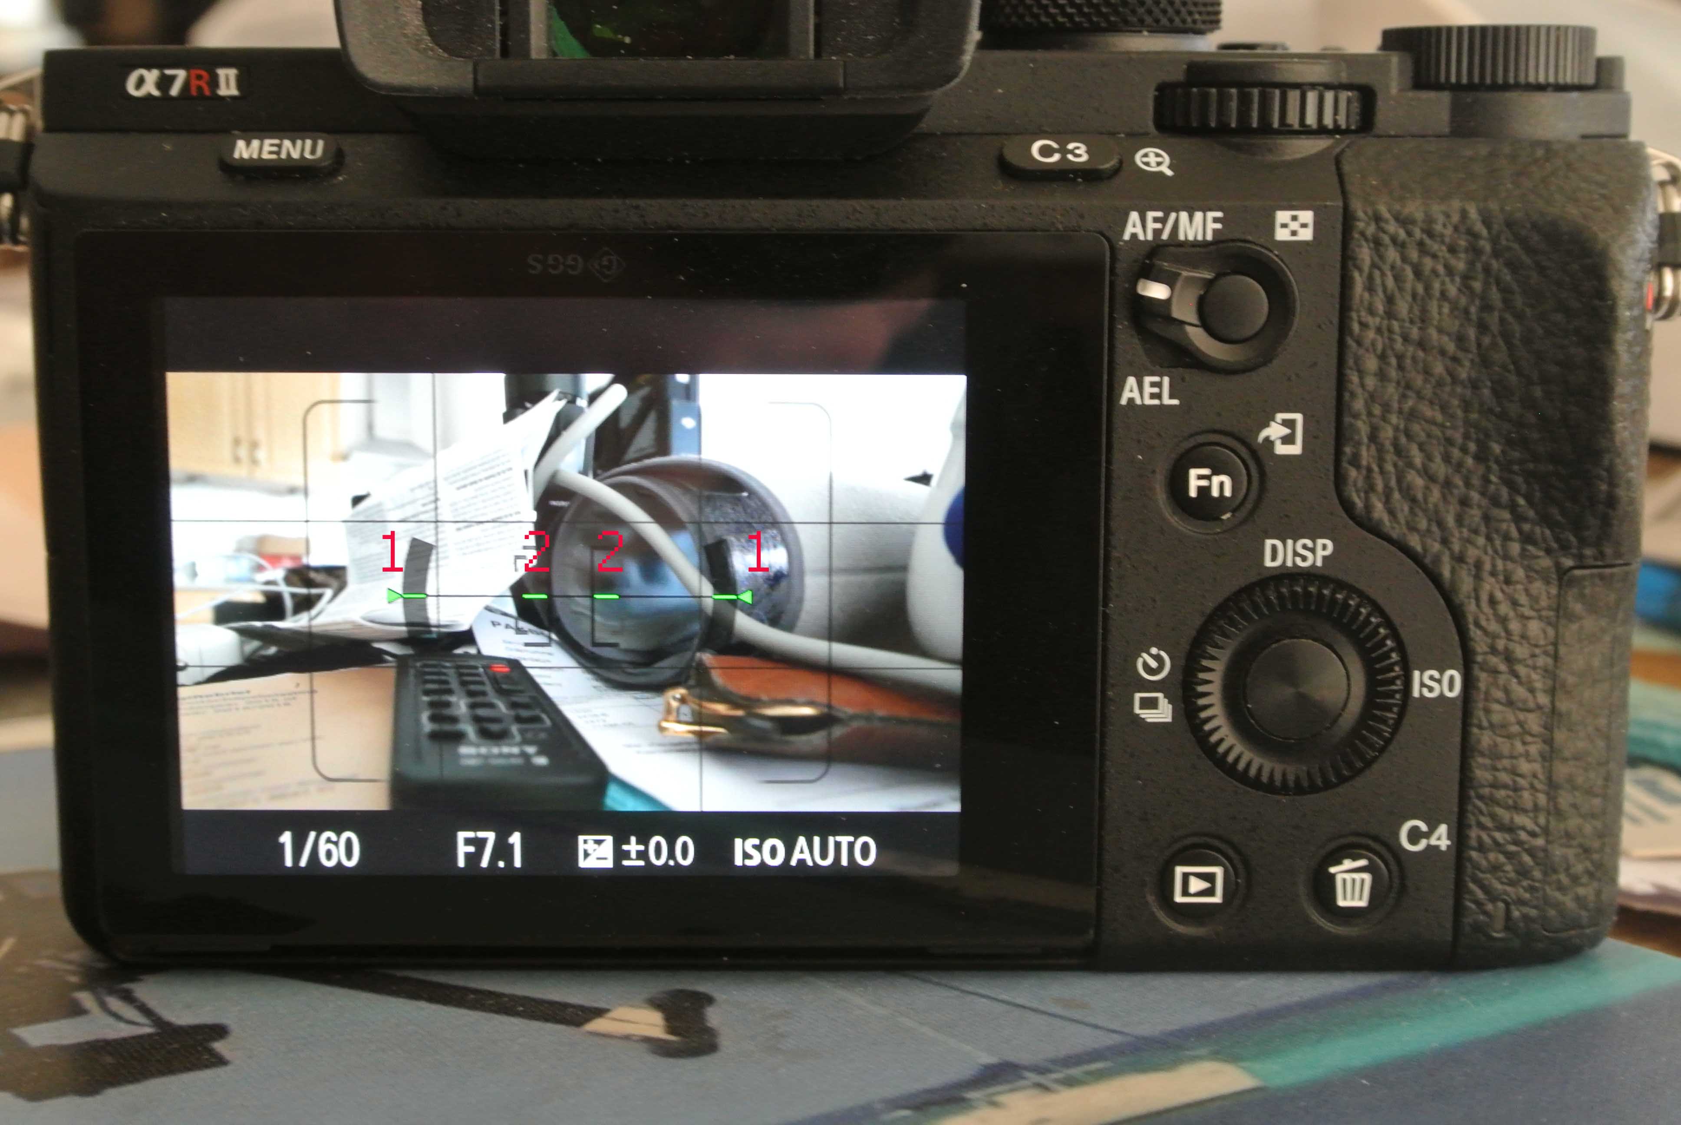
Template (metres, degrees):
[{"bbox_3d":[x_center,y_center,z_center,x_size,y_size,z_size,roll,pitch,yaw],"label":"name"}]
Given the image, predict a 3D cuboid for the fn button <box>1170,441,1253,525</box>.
[{"bbox_3d":[0.029,-0.006,0.202,0.006,0.006,0.002,0,9,-1],"label":"fn button"}]

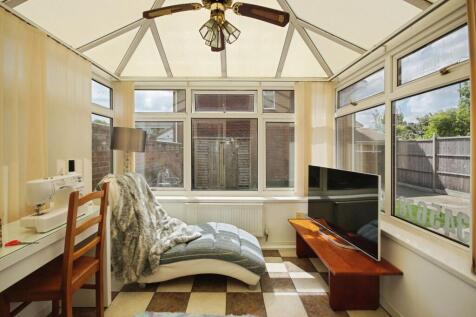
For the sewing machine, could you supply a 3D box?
[{"bbox_3d":[-1.070,0.232,1.181,0.180,0.275,0.390,0,2,-2],"label":"sewing machine"}]

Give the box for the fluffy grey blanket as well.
[{"bbox_3d":[-0.815,0.602,1.975,0.790,0.920,0.570,0,2,-2],"label":"fluffy grey blanket"}]

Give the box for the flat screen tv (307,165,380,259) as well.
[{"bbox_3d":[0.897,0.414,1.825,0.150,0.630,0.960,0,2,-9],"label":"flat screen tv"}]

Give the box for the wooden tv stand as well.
[{"bbox_3d":[0.868,0.943,1.872,0.468,0.362,1.080,0,2,-2],"label":"wooden tv stand"}]

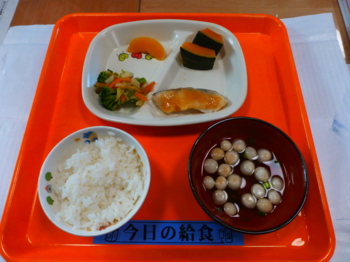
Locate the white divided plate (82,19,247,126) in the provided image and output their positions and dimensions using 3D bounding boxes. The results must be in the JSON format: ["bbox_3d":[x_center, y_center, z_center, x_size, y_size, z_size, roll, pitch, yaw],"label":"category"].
[{"bbox_3d":[-0.014,-0.079,0.338,0.217,0.029,0.174,-1,67,-1],"label":"white divided plate"}]

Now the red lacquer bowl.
[{"bbox_3d":[0.070,0.050,0.262,0.111,0.065,0.111,0,67,0],"label":"red lacquer bowl"}]

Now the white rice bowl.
[{"bbox_3d":[-0.078,0.056,0.265,0.108,0.055,0.108,0,67,0],"label":"white rice bowl"}]

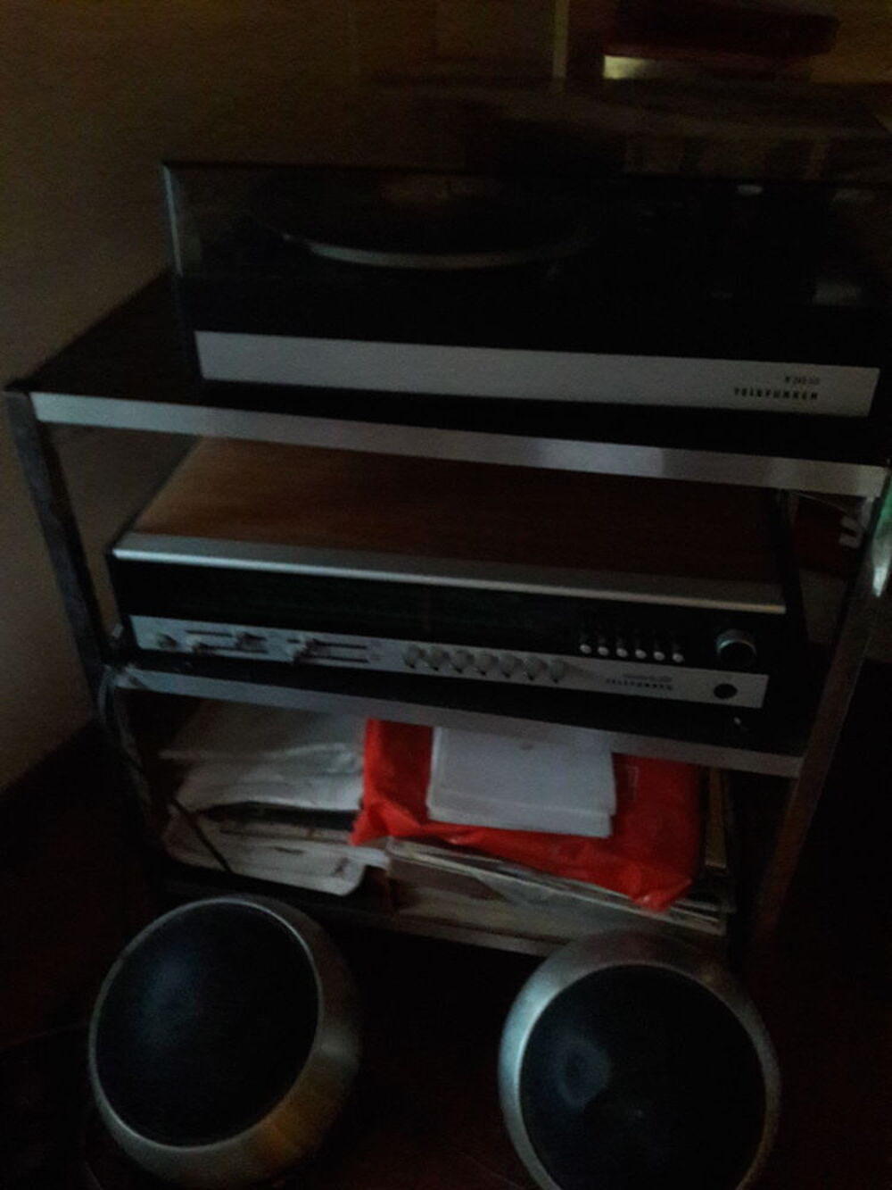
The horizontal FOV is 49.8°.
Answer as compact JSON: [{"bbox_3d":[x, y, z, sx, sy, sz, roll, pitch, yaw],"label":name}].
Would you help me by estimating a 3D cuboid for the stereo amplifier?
[{"bbox_3d":[0.014,-0.045,0.862,0.527,0.110,0.274,5,37,7],"label":"stereo amplifier"}]

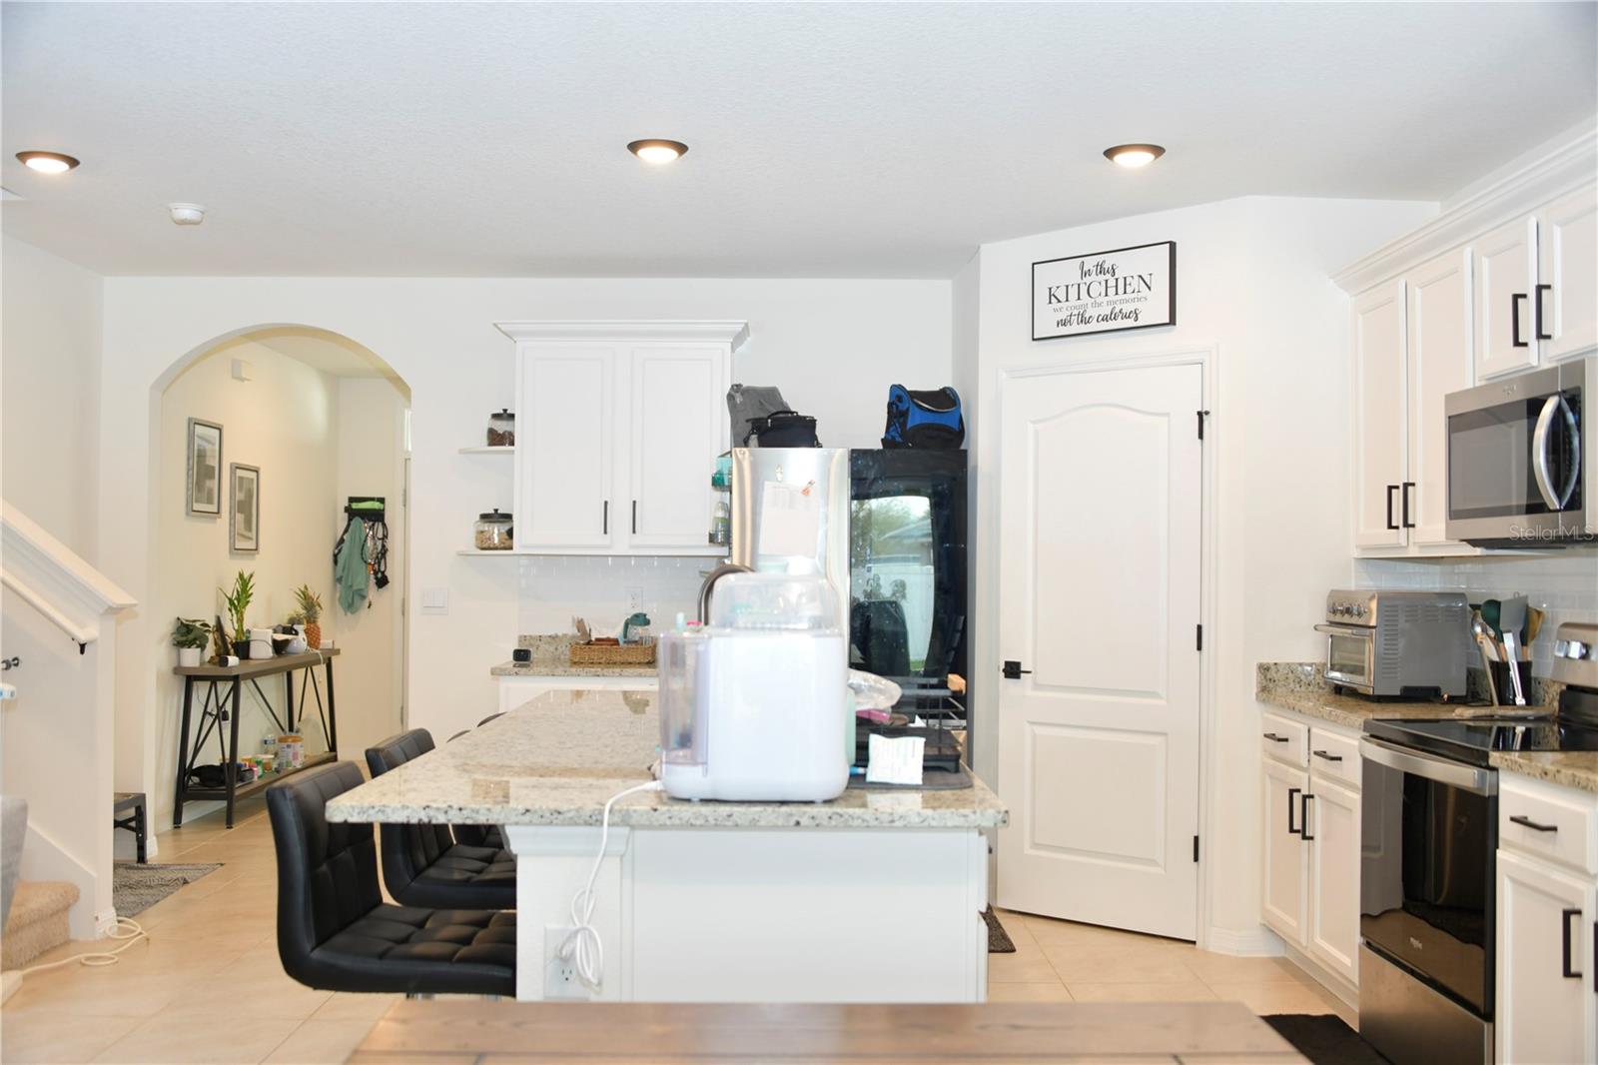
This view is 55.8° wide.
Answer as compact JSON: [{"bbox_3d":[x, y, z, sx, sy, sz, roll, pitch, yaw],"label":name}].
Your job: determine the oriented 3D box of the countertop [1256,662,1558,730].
[{"bbox_3d":[1.893,0.503,4.710,0.640,0.132,0.980,0,-1,0],"label":"countertop"}]

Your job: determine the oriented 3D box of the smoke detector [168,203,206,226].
[{"bbox_3d":[-2.239,-1.161,5.517,0.134,0.050,0.134,0,-1,0],"label":"smoke detector"}]

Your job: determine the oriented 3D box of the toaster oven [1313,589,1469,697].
[{"bbox_3d":[1.932,0.367,4.973,0.370,0.353,0.390,0,-1,0],"label":"toaster oven"}]

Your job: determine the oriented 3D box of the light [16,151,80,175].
[{"bbox_3d":[-2.415,-1.184,4.851,0.195,0.028,0.195,0,-1,0],"label":"light"}]

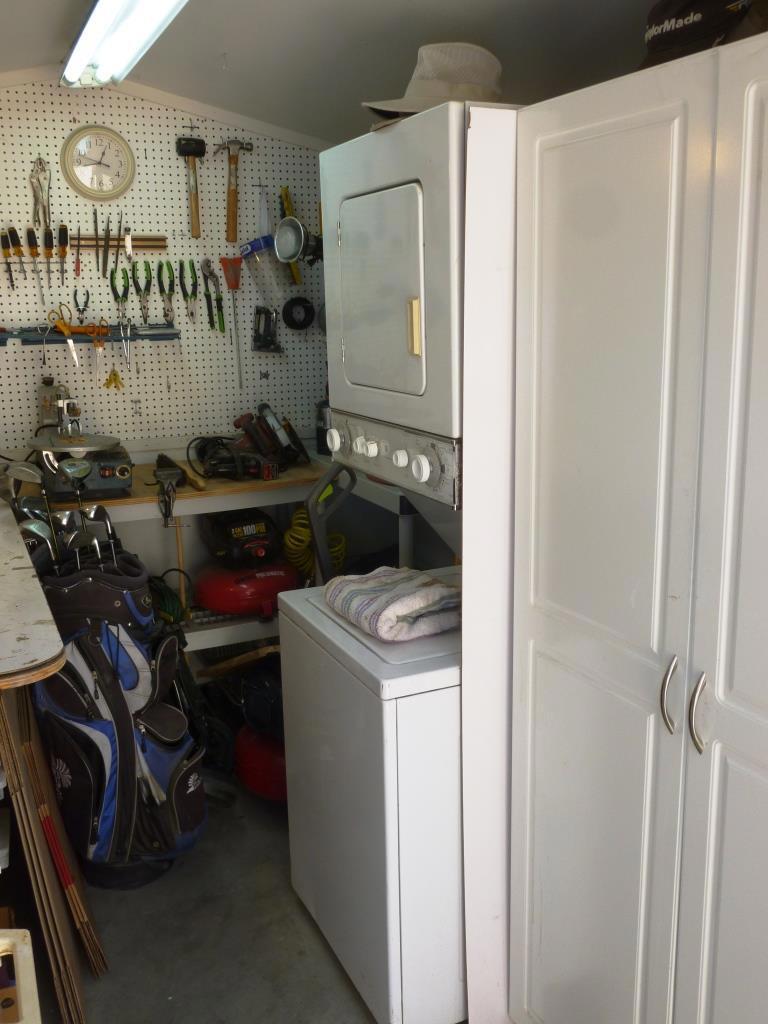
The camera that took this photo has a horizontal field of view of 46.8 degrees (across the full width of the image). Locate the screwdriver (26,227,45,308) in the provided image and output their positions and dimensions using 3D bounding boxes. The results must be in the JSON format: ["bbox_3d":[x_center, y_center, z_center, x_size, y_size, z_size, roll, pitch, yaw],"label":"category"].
[{"bbox_3d":[-1.085,-0.766,2.783,0.029,0.235,0.029,-12,16,-22],"label":"screwdriver"}]

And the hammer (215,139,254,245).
[{"bbox_3d":[-0.505,-1.076,2.976,0.133,0.328,0.032,-7,14,-23],"label":"hammer"}]

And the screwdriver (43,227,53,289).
[{"bbox_3d":[-1.053,-0.793,2.792,0.030,0.187,0.030,-2,13,-24],"label":"screwdriver"}]

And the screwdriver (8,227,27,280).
[{"bbox_3d":[-1.132,-0.800,2.754,0.028,0.158,0.028,-18,19,-20],"label":"screwdriver"}]

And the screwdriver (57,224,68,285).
[{"bbox_3d":[-1.013,-0.810,2.806,0.030,0.188,0.030,0,12,-25],"label":"screwdriver"}]

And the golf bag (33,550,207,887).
[{"bbox_3d":[-0.731,0.563,2.458,0.410,0.900,0.350,-3,13,-10],"label":"golf bag"}]

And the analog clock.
[{"bbox_3d":[-0.903,-1.103,2.802,0.229,0.229,0.040,-7,14,-23],"label":"analog clock"}]

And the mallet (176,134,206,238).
[{"bbox_3d":[-0.627,-1.065,2.922,0.090,0.318,0.060,-7,14,-23],"label":"mallet"}]

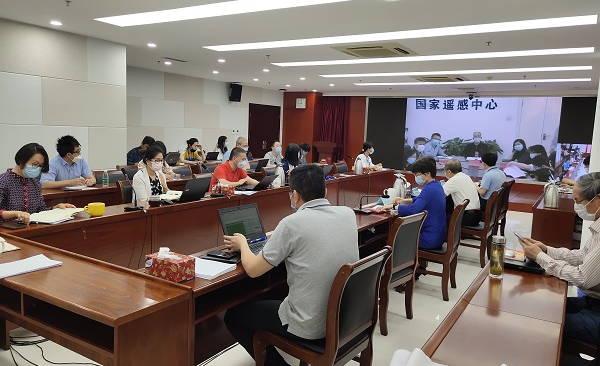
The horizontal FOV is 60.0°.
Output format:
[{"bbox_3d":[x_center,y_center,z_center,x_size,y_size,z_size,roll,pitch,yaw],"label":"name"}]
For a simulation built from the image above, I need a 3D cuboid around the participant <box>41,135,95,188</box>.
[{"bbox_3d":[-2.340,0.143,5.446,0.680,1.280,0.560,6,7,31],"label":"participant"}]

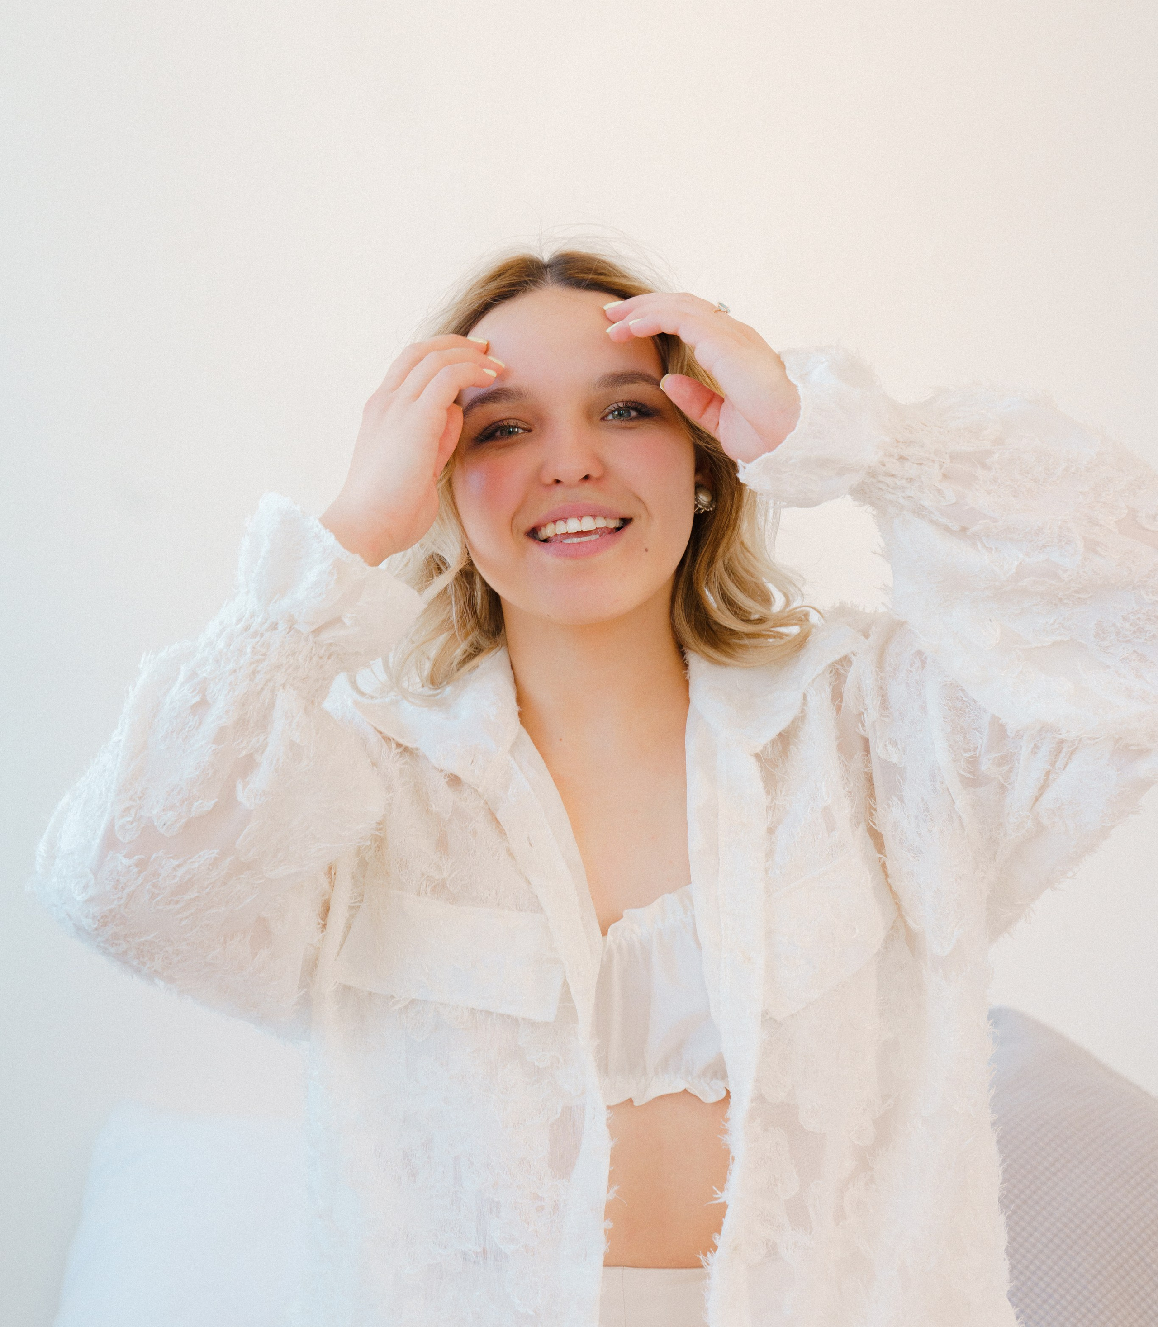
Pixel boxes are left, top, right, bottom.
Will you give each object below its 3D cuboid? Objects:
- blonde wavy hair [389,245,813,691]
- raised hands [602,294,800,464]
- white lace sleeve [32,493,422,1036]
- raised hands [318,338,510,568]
[{"bbox_3d":[0.013,-0.116,1.740,0.245,0.262,0.220,-5,-2,2],"label":"blonde wavy hair"},{"bbox_3d":[0.073,-0.167,1.630,0.130,0.070,0.085,41,0,0],"label":"raised hands"},{"bbox_3d":[-0.196,0.056,1.640,0.220,0.300,0.230,0,0,0],"label":"white lace sleeve"},{"bbox_3d":[-0.094,-0.115,1.620,0.078,0.138,0.085,20,0,-14],"label":"raised hands"}]

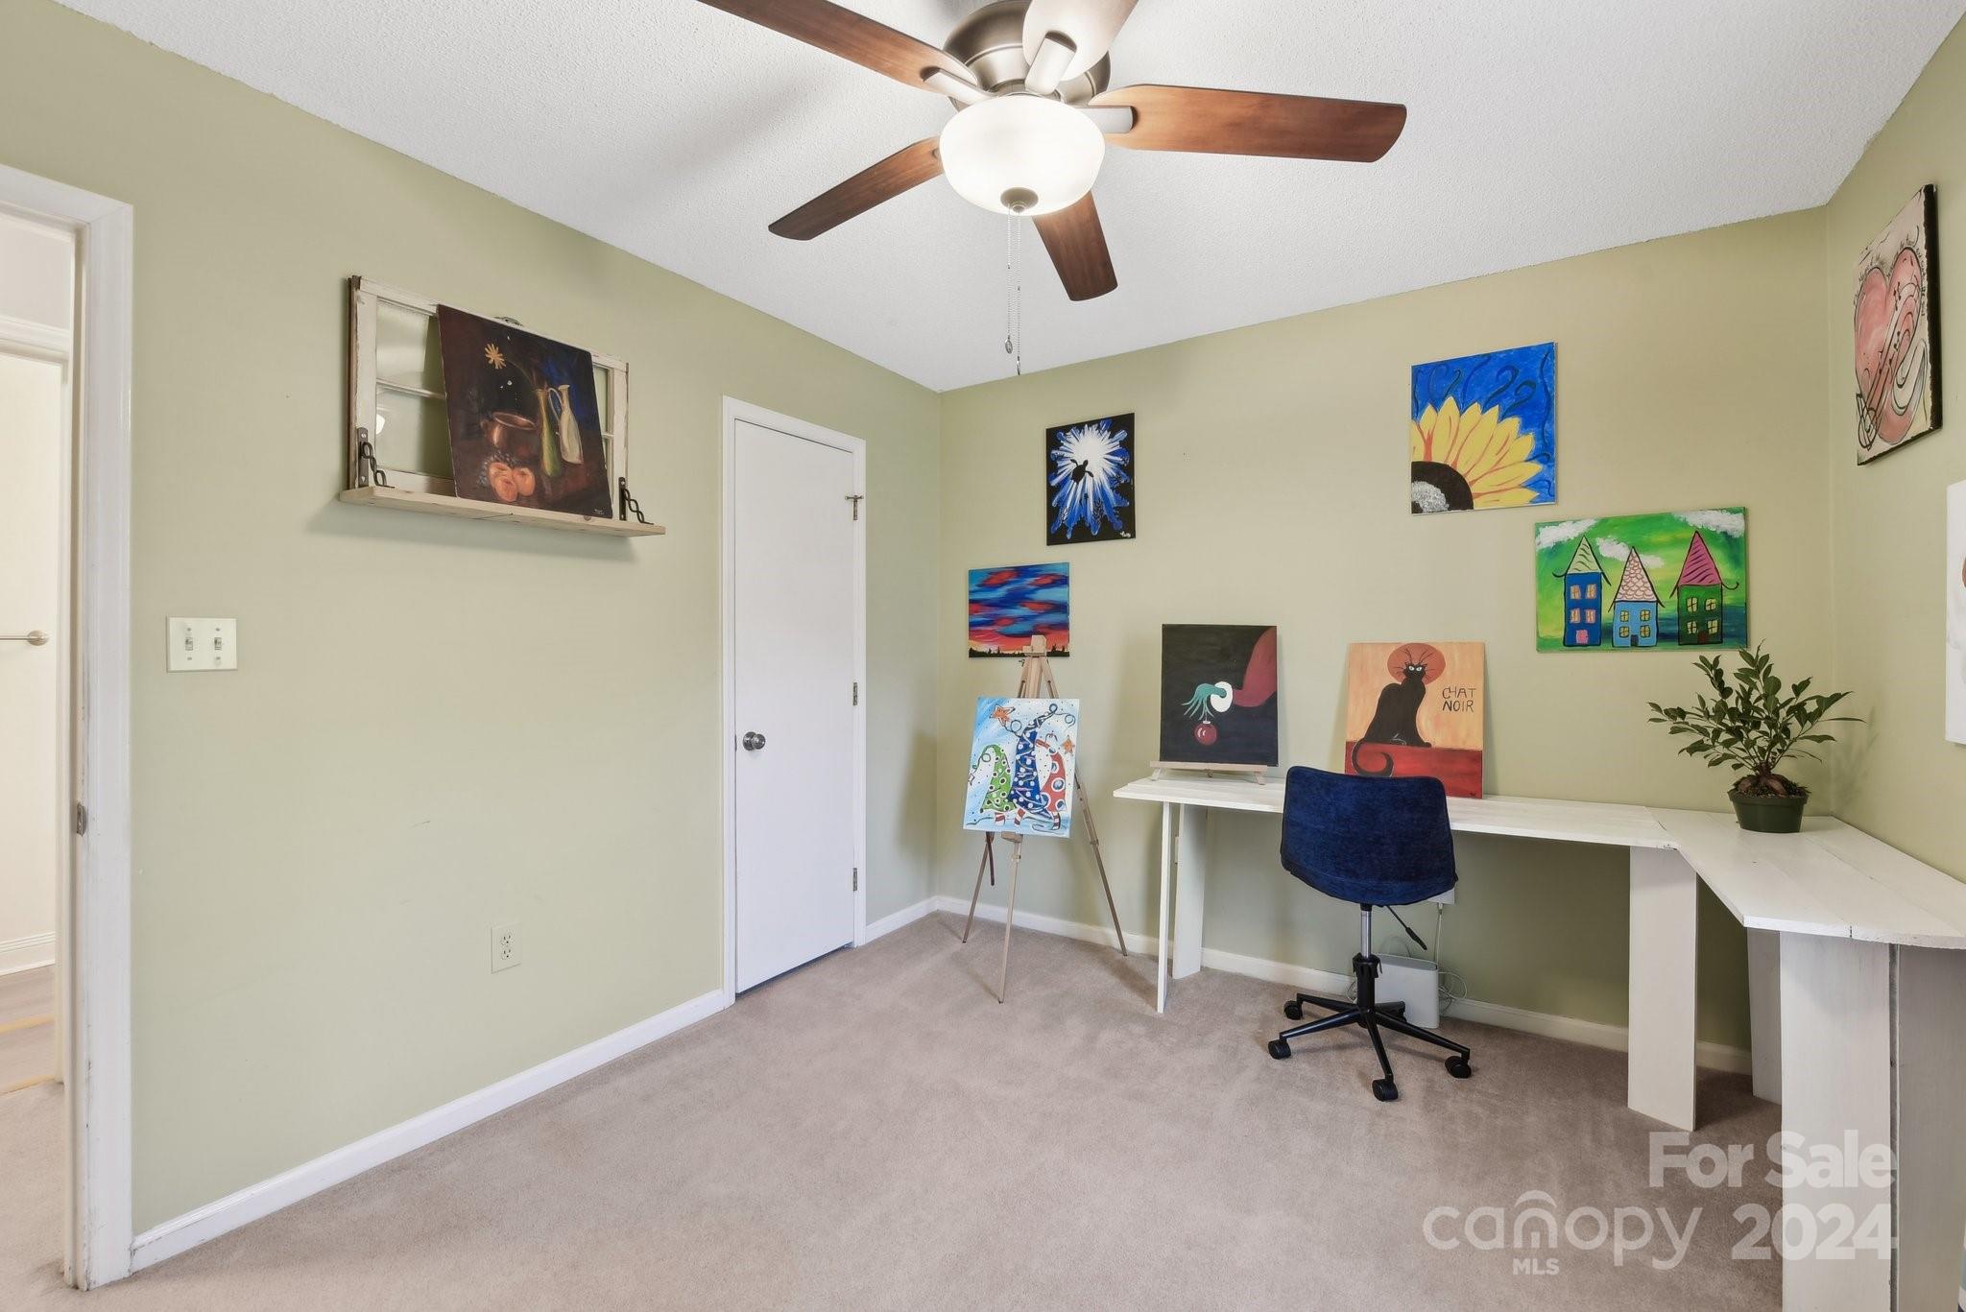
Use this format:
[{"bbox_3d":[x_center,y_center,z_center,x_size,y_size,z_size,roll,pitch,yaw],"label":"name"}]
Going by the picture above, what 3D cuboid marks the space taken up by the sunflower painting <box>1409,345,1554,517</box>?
[{"bbox_3d":[1.625,-0.727,2.672,0.404,0.506,0.020,0,0,33],"label":"sunflower painting"}]

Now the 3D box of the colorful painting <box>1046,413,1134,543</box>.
[{"bbox_3d":[0.453,-0.727,3.434,0.404,0.506,0.020,0,0,33],"label":"colorful painting"}]

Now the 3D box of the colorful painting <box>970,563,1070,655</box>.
[{"bbox_3d":[0.160,-0.193,3.627,0.509,0.404,0.020,0,0,33],"label":"colorful painting"}]

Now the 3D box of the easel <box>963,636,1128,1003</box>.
[{"bbox_3d":[0.164,0.563,3.121,0.678,1.286,0.590,0,0,19],"label":"easel"}]

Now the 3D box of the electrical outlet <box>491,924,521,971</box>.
[{"bbox_3d":[-1.280,0.782,2.203,0.008,0.116,0.073,0,0,33],"label":"electrical outlet"}]

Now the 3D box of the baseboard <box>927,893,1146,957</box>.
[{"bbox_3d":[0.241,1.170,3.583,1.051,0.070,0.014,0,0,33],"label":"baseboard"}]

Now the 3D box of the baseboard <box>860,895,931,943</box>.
[{"bbox_3d":[-0.337,1.172,3.646,0.014,0.070,0.538,0,0,33],"label":"baseboard"}]

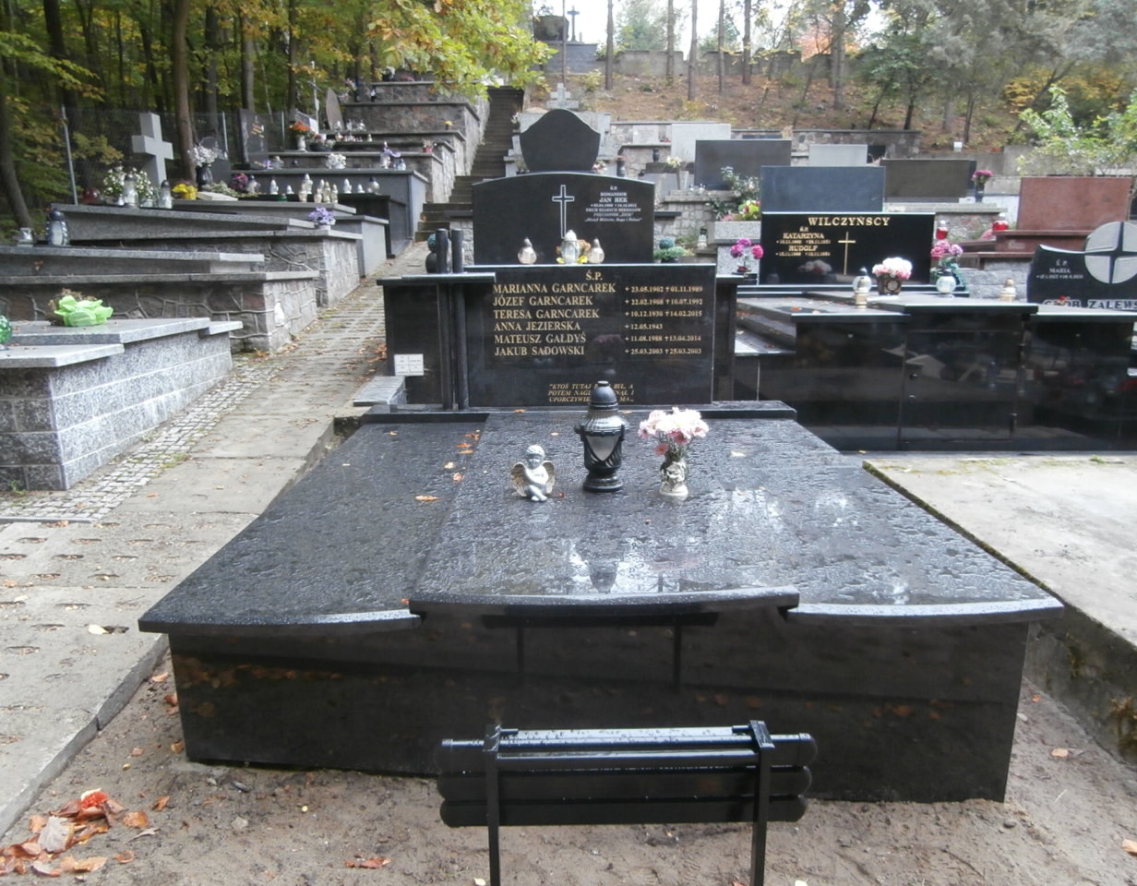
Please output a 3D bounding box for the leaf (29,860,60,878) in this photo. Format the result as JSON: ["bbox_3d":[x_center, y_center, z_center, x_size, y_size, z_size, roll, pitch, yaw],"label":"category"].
[{"bbox_3d":[-1.208,0.980,1.885,0.078,0.025,0.050,-1,13,-1],"label":"leaf"}]

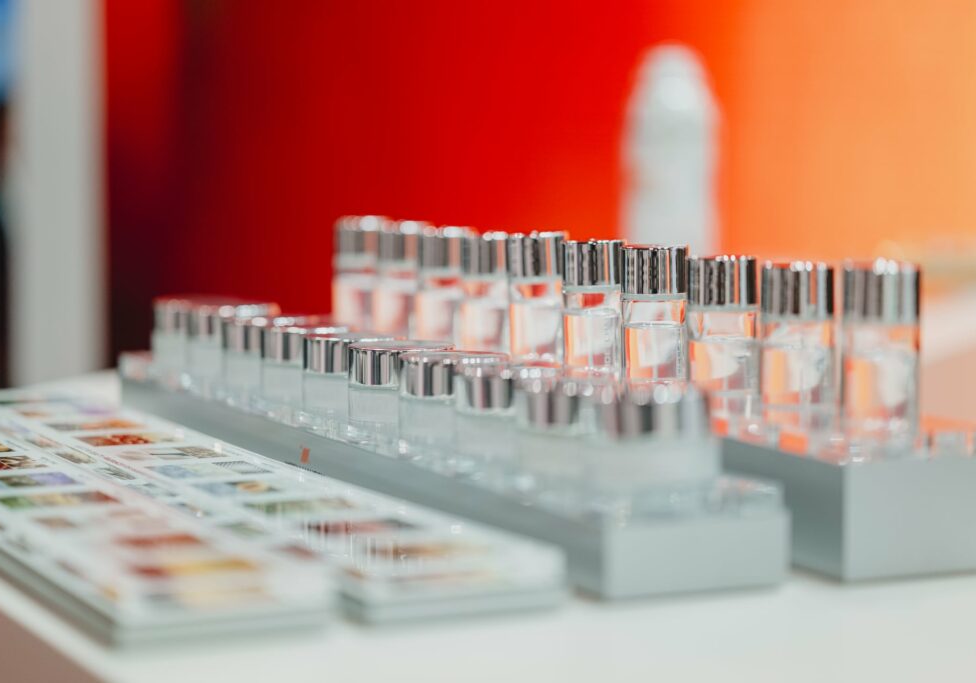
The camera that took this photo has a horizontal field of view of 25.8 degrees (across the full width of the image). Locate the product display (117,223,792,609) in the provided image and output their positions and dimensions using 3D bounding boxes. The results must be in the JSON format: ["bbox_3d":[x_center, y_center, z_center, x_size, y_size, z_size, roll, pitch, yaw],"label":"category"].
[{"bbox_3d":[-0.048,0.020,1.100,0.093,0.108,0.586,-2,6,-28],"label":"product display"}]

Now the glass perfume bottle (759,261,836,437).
[{"bbox_3d":[0.139,0.003,0.956,0.033,0.075,0.033,1,5,0],"label":"glass perfume bottle"}]

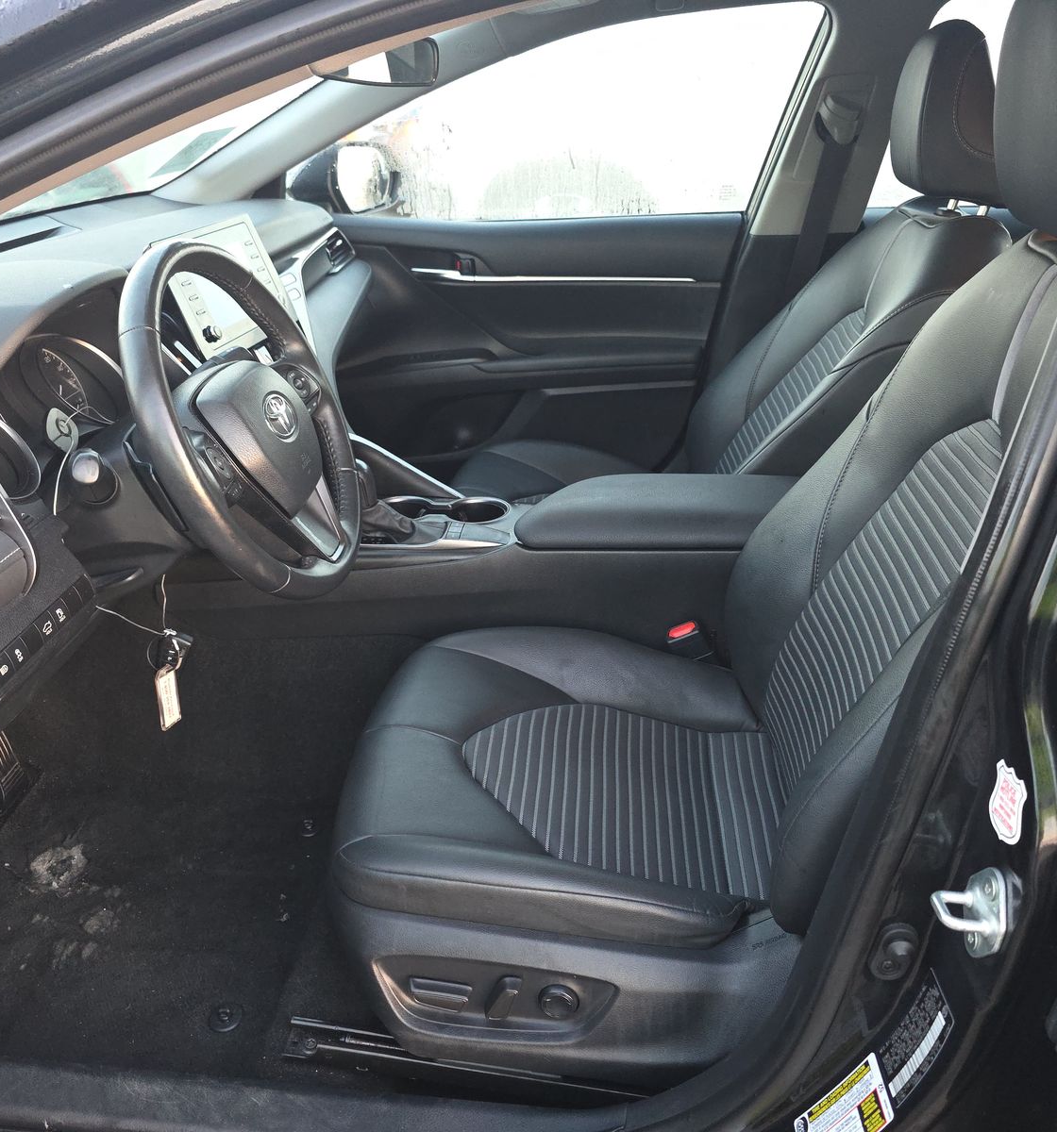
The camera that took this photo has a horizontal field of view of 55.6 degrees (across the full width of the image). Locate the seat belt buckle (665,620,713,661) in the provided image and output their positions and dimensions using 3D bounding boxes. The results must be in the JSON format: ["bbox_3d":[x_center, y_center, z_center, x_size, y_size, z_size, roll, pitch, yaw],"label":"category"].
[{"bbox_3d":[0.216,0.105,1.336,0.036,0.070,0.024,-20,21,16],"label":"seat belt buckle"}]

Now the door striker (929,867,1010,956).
[{"bbox_3d":[0.283,0.222,0.646,0.040,0.066,0.038,-3,25,-3],"label":"door striker"}]

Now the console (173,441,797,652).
[{"bbox_3d":[-0.029,-0.007,1.446,0.940,0.340,0.250,2,25,7],"label":"console"}]

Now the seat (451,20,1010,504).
[{"bbox_3d":[0.262,-0.322,1.669,0.900,1.000,0.540,2,25,7],"label":"seat"}]

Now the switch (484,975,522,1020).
[{"bbox_3d":[-0.024,0.389,0.901,0.021,0.046,0.018,17,26,0],"label":"switch"}]

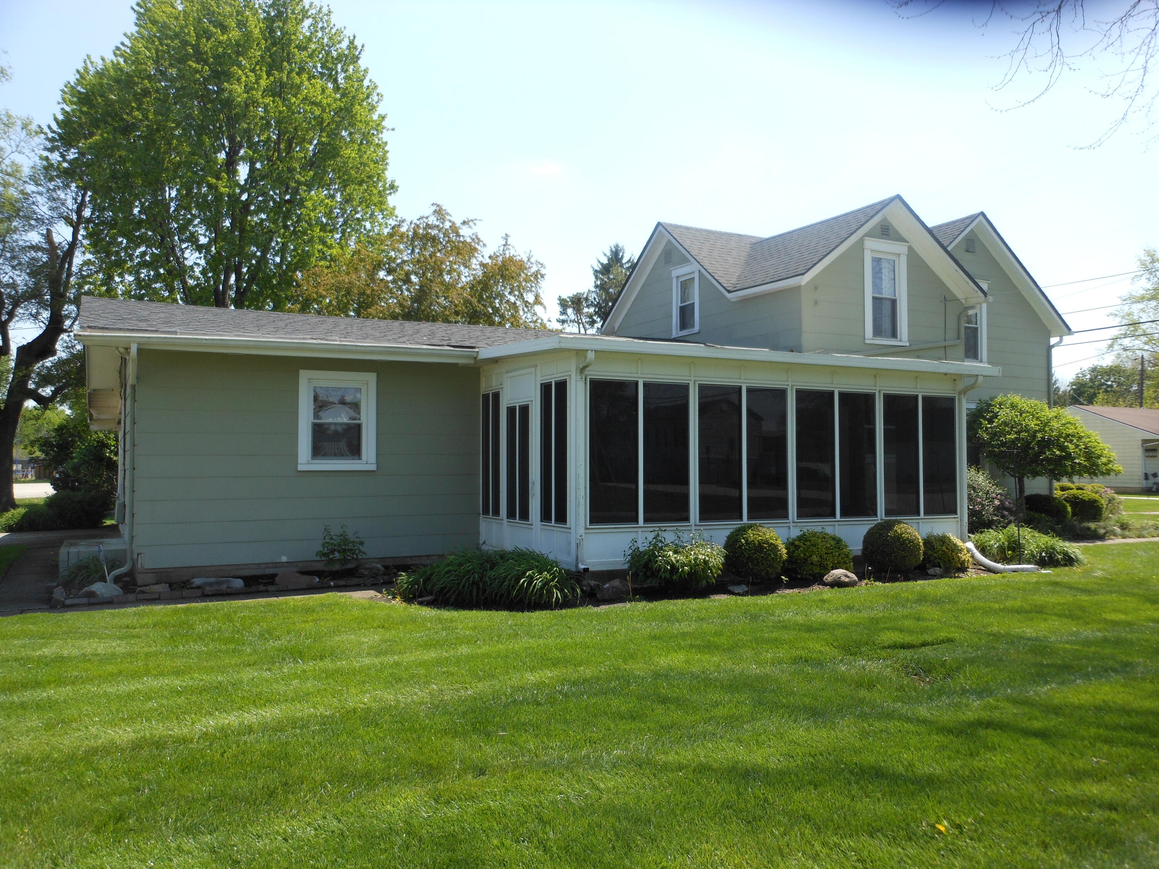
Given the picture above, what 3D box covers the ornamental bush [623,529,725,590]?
[{"bbox_3d":[1.136,1.502,11.200,1.157,0.699,0.980,1,-2,-28],"label":"ornamental bush"}]

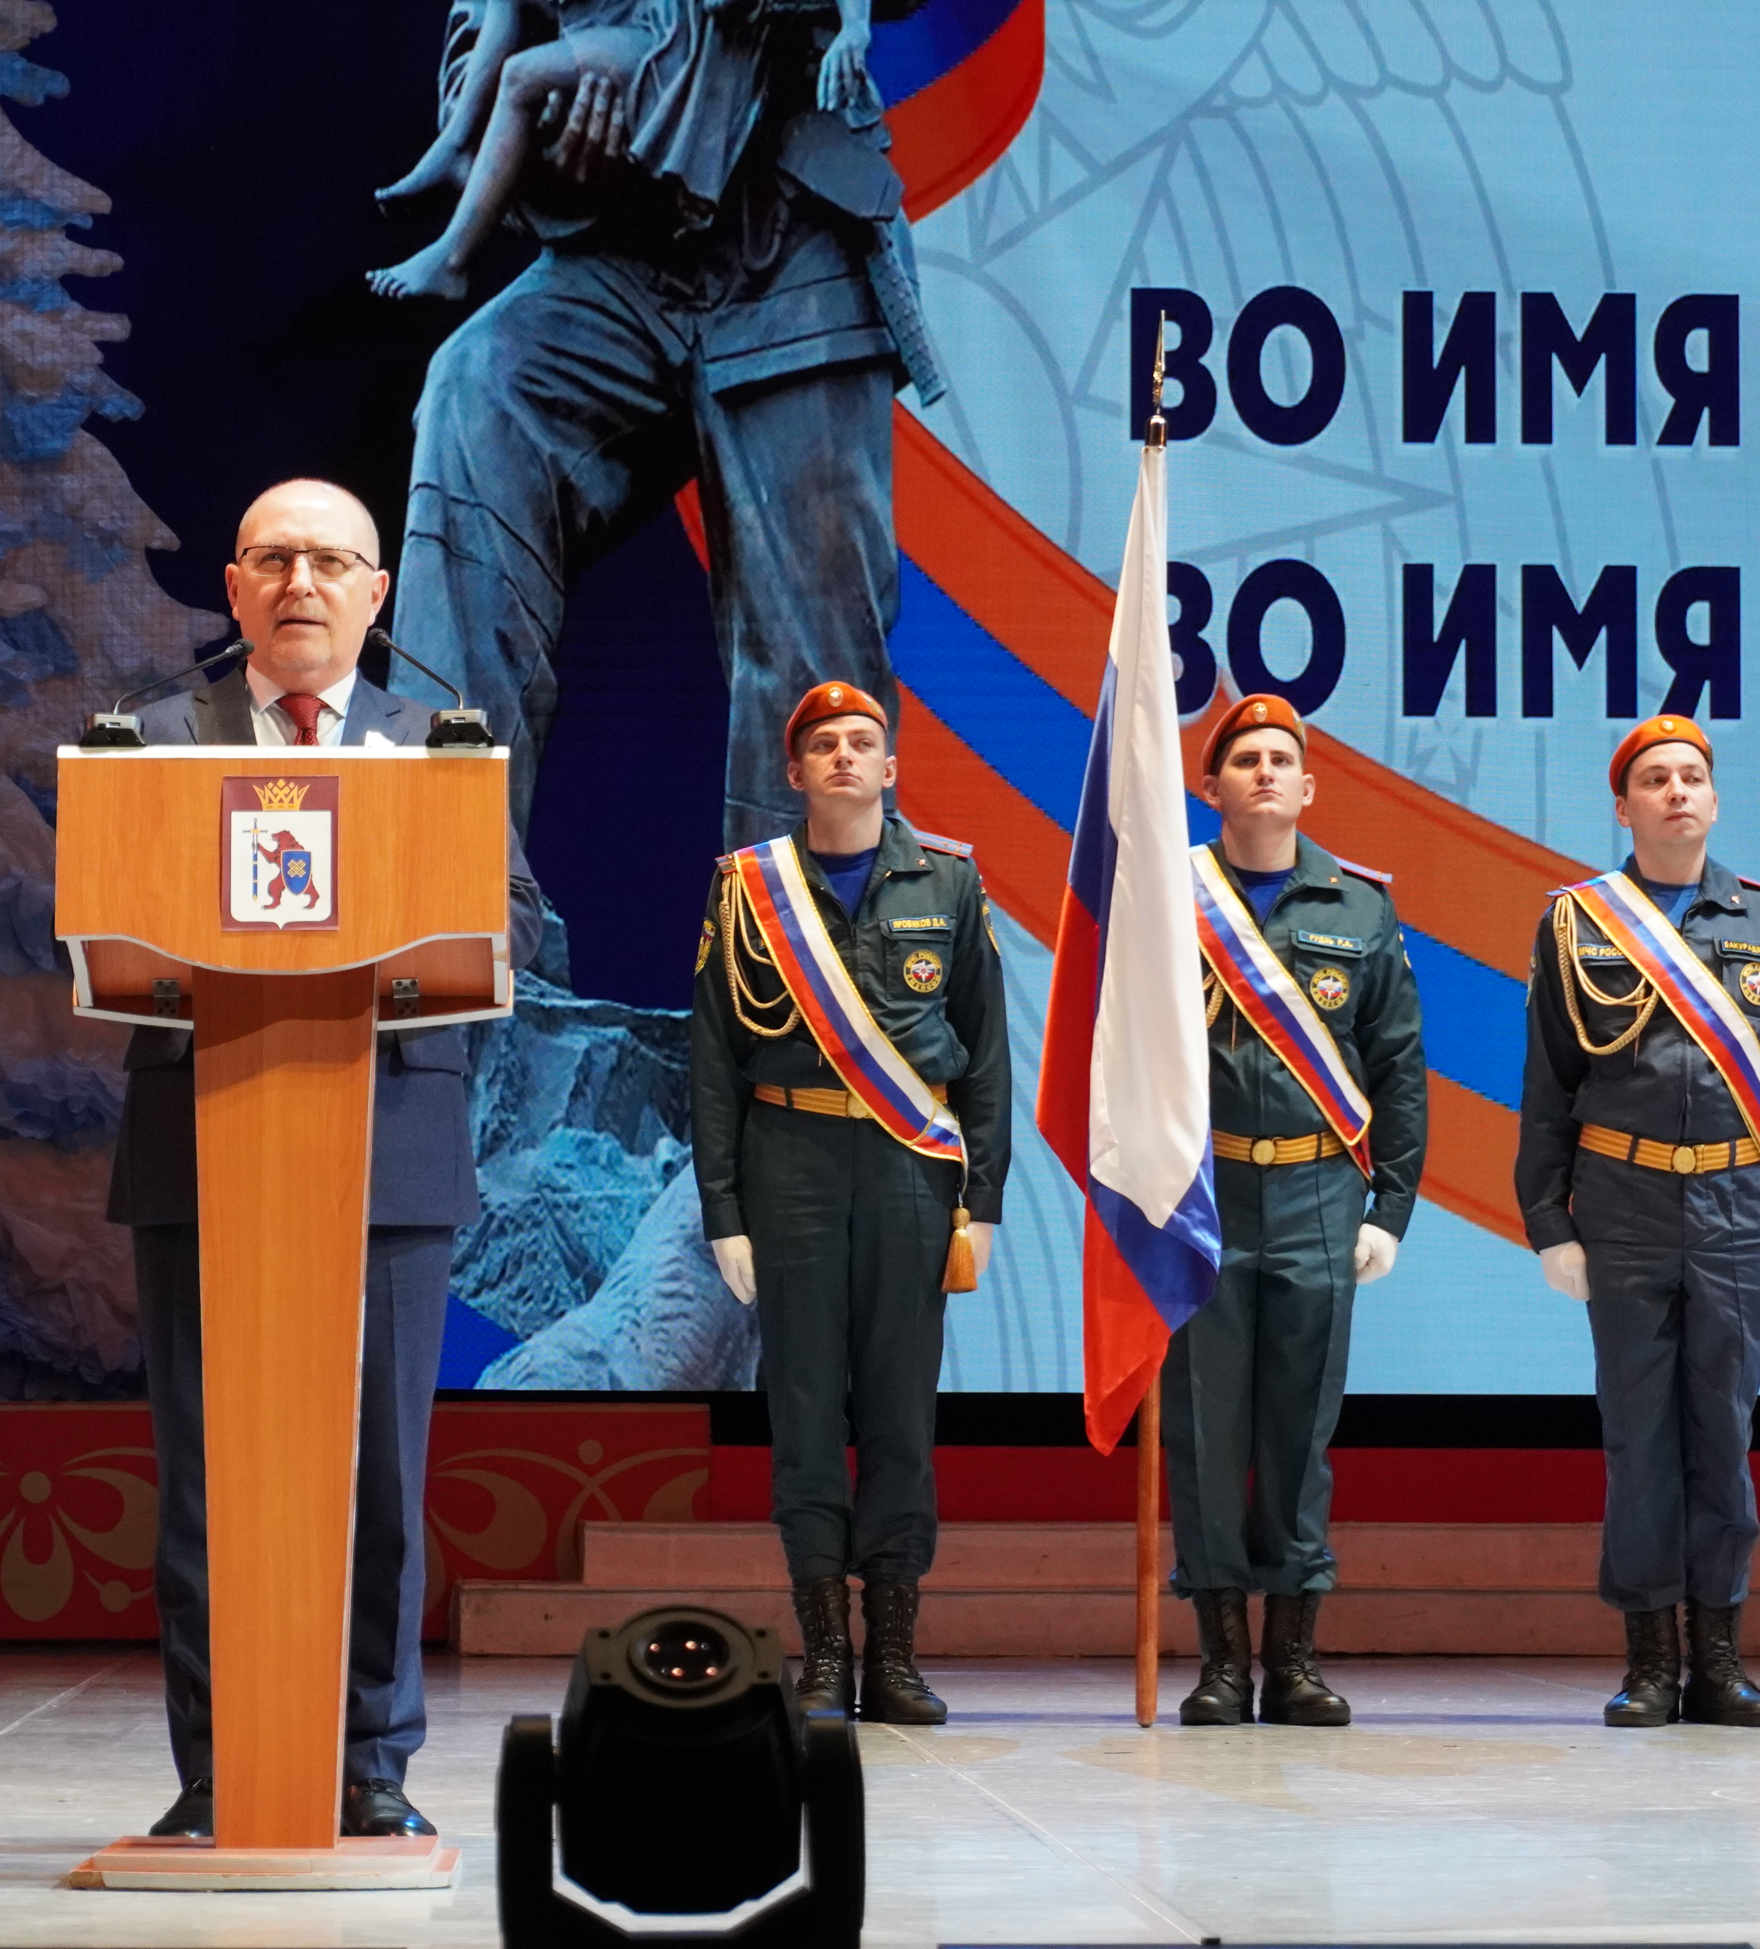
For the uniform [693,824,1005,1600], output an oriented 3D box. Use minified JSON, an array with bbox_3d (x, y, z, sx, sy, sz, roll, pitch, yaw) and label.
[{"bbox_3d":[-0.053,0.404,10.973,0.581,1.391,0.290,0,-4,-3],"label":"uniform"}]

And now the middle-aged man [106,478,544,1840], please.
[{"bbox_3d":[-0.714,0.221,7.715,0.574,1.735,0.480,0,-4,-3],"label":"middle-aged man"}]

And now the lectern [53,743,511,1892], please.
[{"bbox_3d":[-0.686,0.398,7.082,0.513,1.289,0.520,0,-4,-3],"label":"lectern"}]

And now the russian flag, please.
[{"bbox_3d":[0.438,-0.054,10.706,0.327,1.789,0.220,0,-4,-3],"label":"russian flag"}]

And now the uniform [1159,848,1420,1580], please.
[{"bbox_3d":[0.697,0.434,10.985,0.584,1.376,0.290,0,-4,-3],"label":"uniform"}]

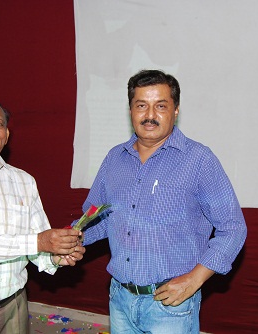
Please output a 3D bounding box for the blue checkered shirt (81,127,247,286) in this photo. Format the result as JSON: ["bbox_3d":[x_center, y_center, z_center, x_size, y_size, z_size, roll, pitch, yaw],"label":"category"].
[{"bbox_3d":[0.100,0.130,1.930,0.580,0.550,0.340,2,3,27],"label":"blue checkered shirt"}]

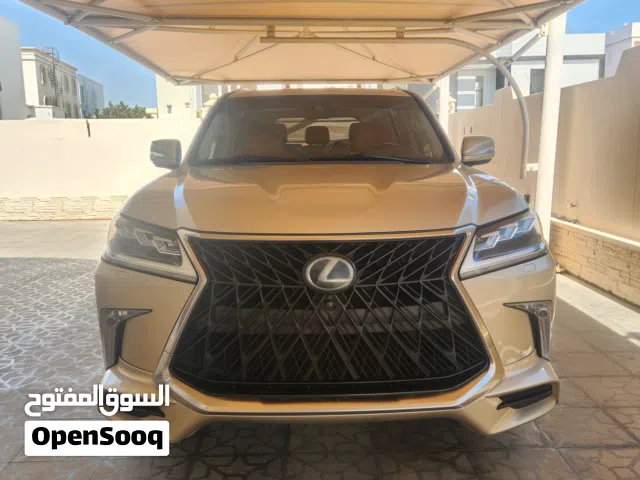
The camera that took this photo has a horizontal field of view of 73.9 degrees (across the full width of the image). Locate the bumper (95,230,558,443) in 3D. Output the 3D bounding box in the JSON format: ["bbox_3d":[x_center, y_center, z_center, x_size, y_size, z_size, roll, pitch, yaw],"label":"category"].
[{"bbox_3d":[0.031,0.298,1.595,1.880,0.760,0.540,0,13,-1],"label":"bumper"}]

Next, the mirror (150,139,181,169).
[{"bbox_3d":[-1.004,-0.565,2.758,0.220,0.200,0.170,0,13,-1],"label":"mirror"}]

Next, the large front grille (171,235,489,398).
[{"bbox_3d":[0.034,0.237,1.407,1.050,0.560,0.160,0,13,-1],"label":"large front grille"}]

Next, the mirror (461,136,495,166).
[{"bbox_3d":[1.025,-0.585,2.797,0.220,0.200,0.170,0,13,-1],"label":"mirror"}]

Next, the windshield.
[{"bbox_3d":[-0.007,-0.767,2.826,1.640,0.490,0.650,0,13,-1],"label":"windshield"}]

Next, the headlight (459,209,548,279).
[{"bbox_3d":[0.679,-0.009,1.581,0.460,0.190,0.400,0,13,-1],"label":"headlight"}]

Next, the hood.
[{"bbox_3d":[0.020,-0.245,1.914,1.640,0.200,1.320,0,13,-1],"label":"hood"}]

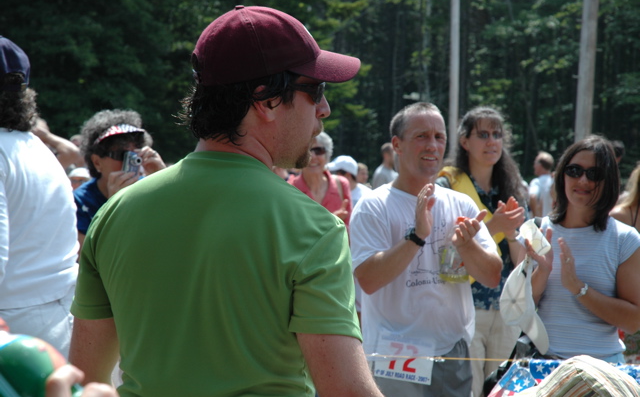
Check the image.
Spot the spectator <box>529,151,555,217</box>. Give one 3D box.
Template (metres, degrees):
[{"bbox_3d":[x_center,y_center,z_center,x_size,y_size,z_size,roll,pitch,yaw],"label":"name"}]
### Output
[{"bbox_3d":[2.111,0.426,17.610,0.330,1.750,0.500,2,1,41],"label":"spectator"}]

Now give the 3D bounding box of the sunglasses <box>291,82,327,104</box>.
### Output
[{"bbox_3d":[-0.057,-0.167,2.970,0.145,0.045,0.145,1,0,-18],"label":"sunglasses"}]

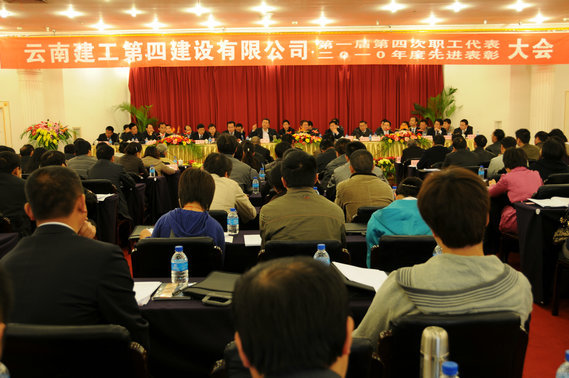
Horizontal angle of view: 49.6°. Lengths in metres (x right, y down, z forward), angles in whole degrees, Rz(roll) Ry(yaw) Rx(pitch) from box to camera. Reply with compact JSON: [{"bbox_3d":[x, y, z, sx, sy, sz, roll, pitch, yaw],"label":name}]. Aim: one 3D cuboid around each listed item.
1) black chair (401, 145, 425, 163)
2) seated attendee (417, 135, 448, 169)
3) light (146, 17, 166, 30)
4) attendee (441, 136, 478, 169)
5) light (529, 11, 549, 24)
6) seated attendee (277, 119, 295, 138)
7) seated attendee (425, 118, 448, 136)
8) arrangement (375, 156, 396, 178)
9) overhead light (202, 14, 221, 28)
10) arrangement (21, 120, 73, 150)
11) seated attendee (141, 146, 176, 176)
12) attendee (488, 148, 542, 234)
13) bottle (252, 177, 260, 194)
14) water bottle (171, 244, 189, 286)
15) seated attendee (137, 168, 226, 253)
[{"bbox_3d":[2.303,-0.470,10.909,0.480,0.650,0.420,-1,6,0],"label":"black chair"},{"bbox_3d":[2.110,-0.141,8.831,0.500,1.265,0.780,-1,6,-8],"label":"seated attendee"},{"bbox_3d":[-3.060,-3.925,14.686,0.220,0.120,0.220,-1,6,0],"label":"light"},{"bbox_3d":[2.274,-0.068,8.190,0.500,1.260,0.750,-2,6,-8],"label":"attendee"},{"bbox_3d":[6.066,-4.062,14.686,0.220,0.120,0.220,-1,6,0],"label":"light"},{"bbox_3d":[0.065,-1.026,14.870,0.460,1.260,0.720,-1,6,0],"label":"seated attendee"},{"bbox_3d":[3.435,-0.951,13.769,0.520,1.200,0.650,0,7,10],"label":"seated attendee"},{"bbox_3d":[1.959,-0.400,12.000,0.500,0.480,0.450,-1,7,0],"label":"arrangement"},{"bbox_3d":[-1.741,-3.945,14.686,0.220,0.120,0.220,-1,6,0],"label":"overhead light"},{"bbox_3d":[-4.484,-0.970,11.600,0.900,0.620,0.720,0,6,0],"label":"arrangement"},{"bbox_3d":[-1.771,-0.031,9.079,0.520,1.200,0.750,1,6,22],"label":"seated attendee"},{"bbox_3d":[1.959,0.235,5.564,0.500,1.200,0.750,-4,6,-28],"label":"attendee"},{"bbox_3d":[-0.267,-0.031,5.880,0.066,0.157,0.066,0,6,0],"label":"bottle"},{"bbox_3d":[-0.425,0.313,2.500,0.068,0.165,0.068,-1,6,0],"label":"water bottle"},{"bbox_3d":[-0.530,0.492,3.362,0.480,1.210,0.750,-1,6,0],"label":"seated attendee"}]

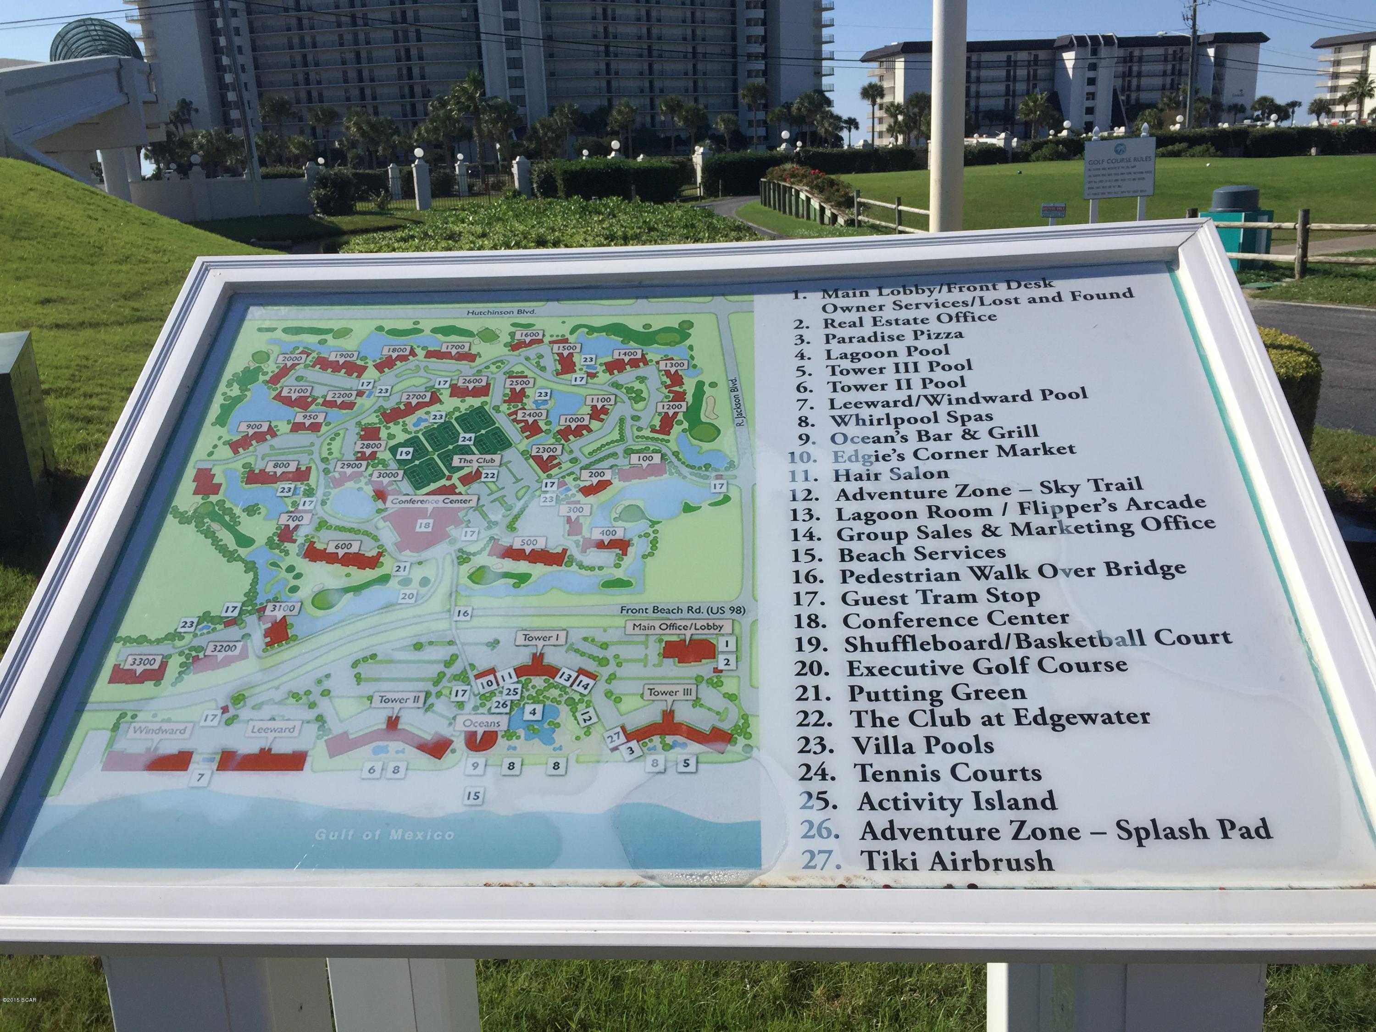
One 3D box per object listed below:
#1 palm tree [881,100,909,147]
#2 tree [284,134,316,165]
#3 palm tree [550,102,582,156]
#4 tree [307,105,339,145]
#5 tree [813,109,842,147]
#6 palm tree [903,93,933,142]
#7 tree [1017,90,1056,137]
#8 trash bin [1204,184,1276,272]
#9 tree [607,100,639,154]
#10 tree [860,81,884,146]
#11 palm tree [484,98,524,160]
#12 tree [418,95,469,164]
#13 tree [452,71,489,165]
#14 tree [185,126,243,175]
[{"bbox_3d":[22.200,-40.970,123.520,2.650,6.480,2.650,1,17,10],"label":"palm tree"},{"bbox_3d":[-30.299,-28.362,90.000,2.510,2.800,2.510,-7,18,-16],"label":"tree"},{"bbox_3d":[-11.642,-36.654,110.000,3.170,5.260,3.170,-4,18,-5],"label":"palm tree"},{"bbox_3d":[-35.590,-35.530,111.190,3.010,7.800,3.010,-7,18,-16],"label":"tree"},{"bbox_3d":[14.010,-37.720,115.190,2.900,5.760,2.900,0,17,7],"label":"tree"},{"bbox_3d":[24.640,-41.340,122.940,3.100,7.320,3.100,1,17,11],"label":"palm tree"},{"bbox_3d":[28.704,-32.988,95.000,3.380,4.020,3.380,3,18,16],"label":"tree"},{"bbox_3d":[6.859,-3.619,14.457,0.608,1.010,0.608,-13,20,-31],"label":"trash bin"},{"bbox_3d":[-6.205,-36.961,110.000,2.960,5.260,2.960,-3,17,-2],"label":"tree"},{"bbox_3d":[20.731,-45.189,130.000,2.870,7.220,2.870,1,18,9],"label":"tree"},{"bbox_3d":[-15.236,-31.694,95.000,3.380,5.300,3.380,-5,18,-8],"label":"palm tree"},{"bbox_3d":[-18.430,-27.870,85.750,3.520,6.470,3.520,-6,17,-10],"label":"tree"},{"bbox_3d":[-16.690,-29.160,86.780,2.750,8.200,2.750,-5,17,-9],"label":"tree"},{"bbox_3d":[-32.300,-24.000,78.270,3.360,4.520,3.360,-9,18,-20],"label":"tree"}]

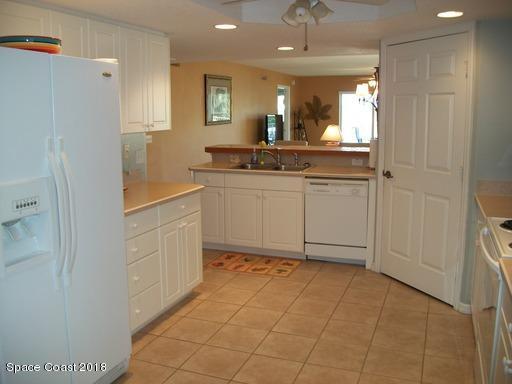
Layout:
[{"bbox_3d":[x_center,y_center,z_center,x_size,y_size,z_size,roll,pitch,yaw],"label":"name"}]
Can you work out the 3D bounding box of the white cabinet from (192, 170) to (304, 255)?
[{"bbox_3d":[0.017,0.153,5.213,1.225,0.780,0.597,3,10,21],"label":"white cabinet"}]

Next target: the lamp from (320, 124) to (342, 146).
[{"bbox_3d":[1.501,-1.019,9.356,0.440,0.620,0.440,3,10,21],"label":"lamp"}]

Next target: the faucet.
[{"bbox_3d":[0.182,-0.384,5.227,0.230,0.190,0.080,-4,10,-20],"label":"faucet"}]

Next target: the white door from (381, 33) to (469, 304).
[{"bbox_3d":[1.345,-0.182,3.861,0.045,2.030,0.850,-5,10,-23],"label":"white door"}]

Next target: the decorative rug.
[{"bbox_3d":[-0.001,0.725,4.729,0.842,0.010,0.515,3,10,21],"label":"decorative rug"}]

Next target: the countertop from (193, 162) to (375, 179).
[{"bbox_3d":[0.310,-0.231,5.021,1.947,0.040,0.636,3,10,21],"label":"countertop"}]

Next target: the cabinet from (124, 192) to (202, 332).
[{"bbox_3d":[-0.930,0.455,3.475,0.594,0.780,1.150,3,10,21],"label":"cabinet"}]

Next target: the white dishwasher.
[{"bbox_3d":[0.881,0.228,4.869,0.607,0.822,0.607,3,10,21],"label":"white dishwasher"}]

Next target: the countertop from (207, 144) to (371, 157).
[{"bbox_3d":[0.412,-0.493,5.576,2.020,0.045,0.600,3,10,21],"label":"countertop"}]

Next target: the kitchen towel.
[{"bbox_3d":[1.222,-0.389,4.851,0.120,0.285,0.120,3,10,21],"label":"kitchen towel"}]

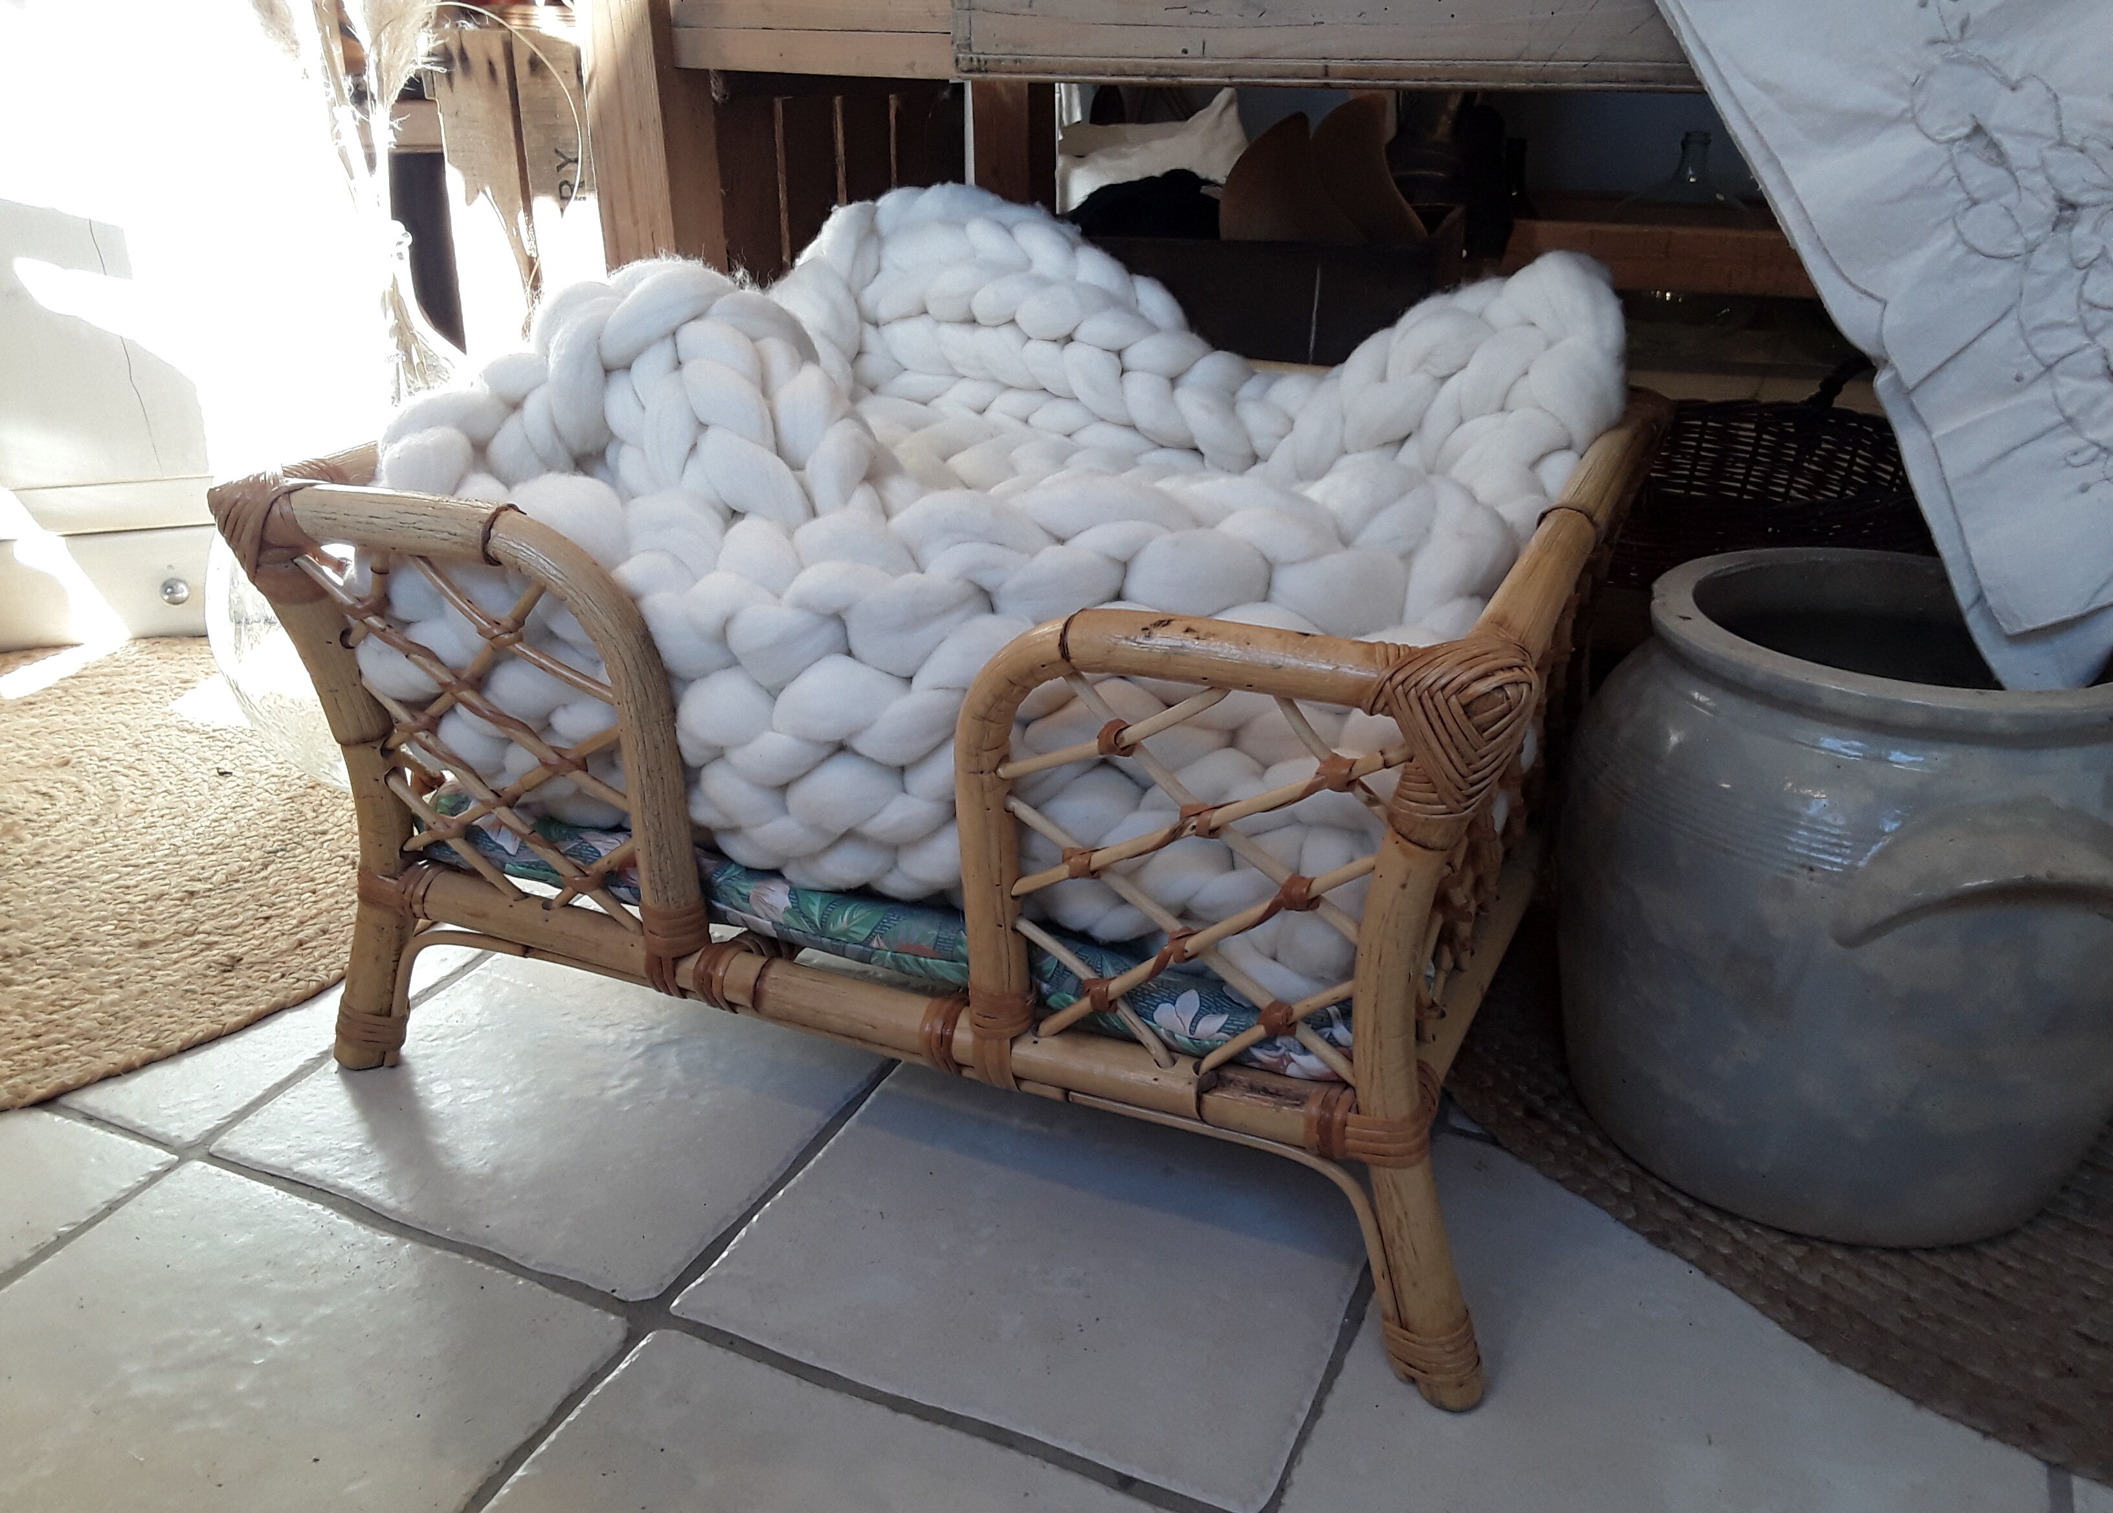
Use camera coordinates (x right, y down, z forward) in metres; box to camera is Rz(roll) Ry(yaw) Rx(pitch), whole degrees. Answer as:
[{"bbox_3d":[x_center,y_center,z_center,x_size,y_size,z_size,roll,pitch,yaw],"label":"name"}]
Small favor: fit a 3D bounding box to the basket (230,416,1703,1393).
[{"bbox_3d":[-0.022,-0.022,1.095,0.735,0.408,0.606,11,26,21],"label":"basket"}]

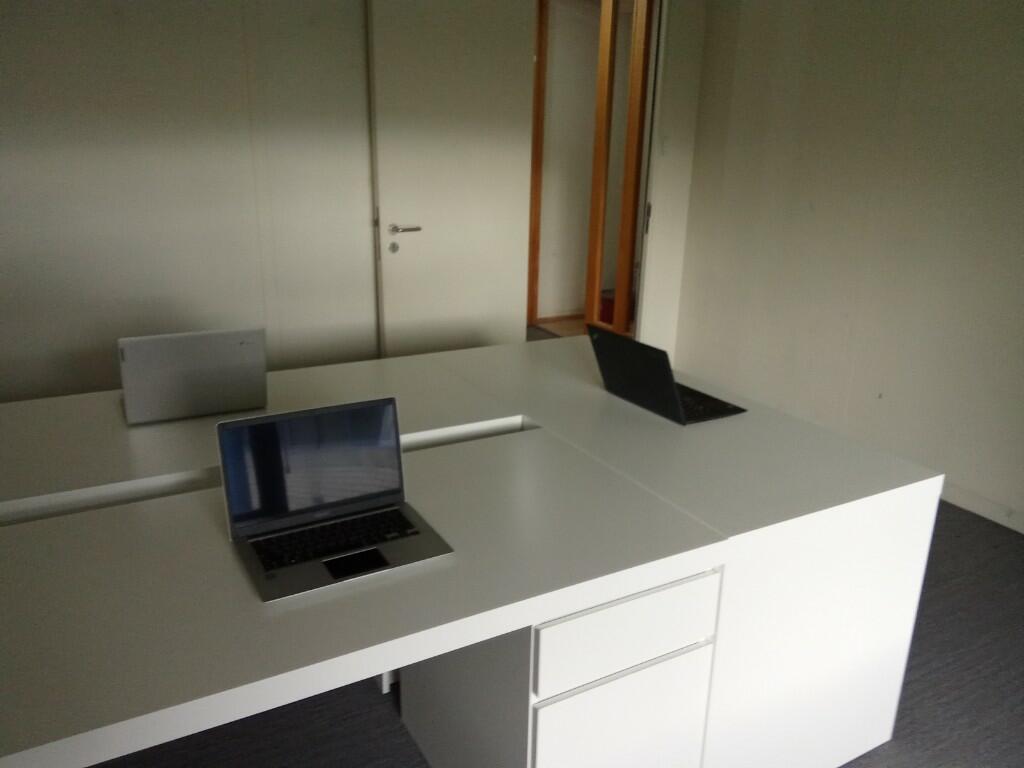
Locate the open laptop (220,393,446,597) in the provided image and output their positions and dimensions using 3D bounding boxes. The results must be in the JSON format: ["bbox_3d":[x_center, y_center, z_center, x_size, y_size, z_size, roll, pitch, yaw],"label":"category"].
[{"bbox_3d":[-0.304,0.188,1.438,0.327,0.222,0.255,-9,20,-30],"label":"open laptop"}]

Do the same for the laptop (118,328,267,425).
[{"bbox_3d":[-0.821,-0.048,2.127,0.326,0.237,0.302,-7,19,-25],"label":"laptop"}]

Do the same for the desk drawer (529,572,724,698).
[{"bbox_3d":[0.111,0.385,1.655,0.408,0.141,0.423,-8,20,-29],"label":"desk drawer"}]

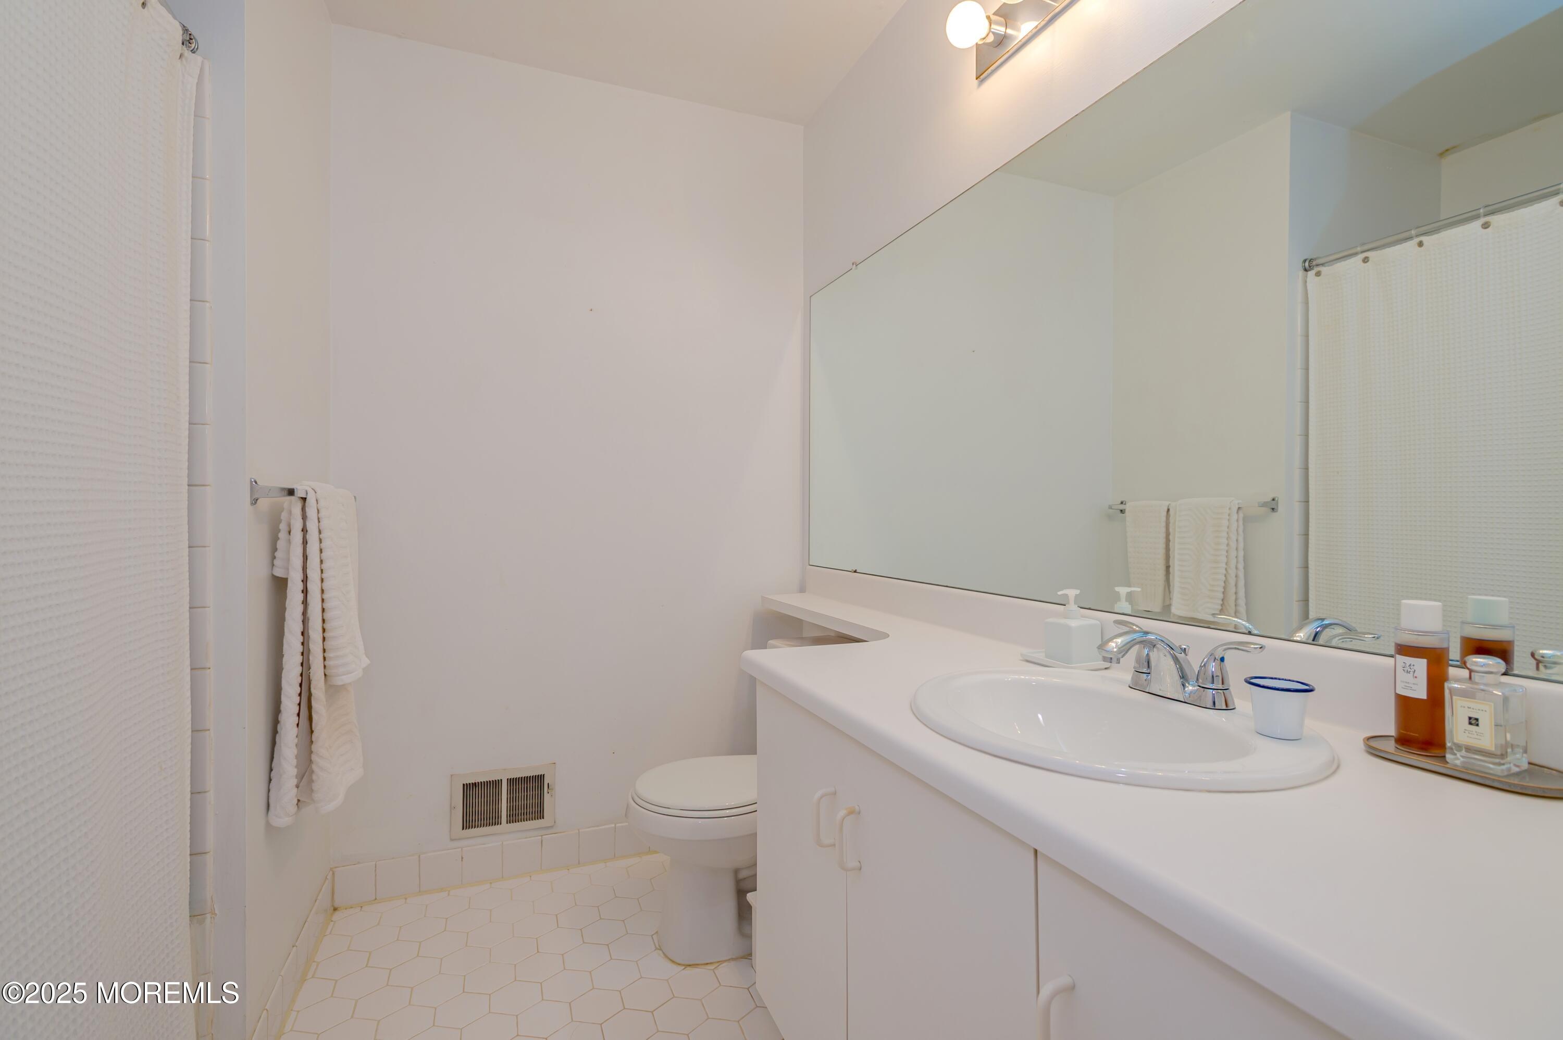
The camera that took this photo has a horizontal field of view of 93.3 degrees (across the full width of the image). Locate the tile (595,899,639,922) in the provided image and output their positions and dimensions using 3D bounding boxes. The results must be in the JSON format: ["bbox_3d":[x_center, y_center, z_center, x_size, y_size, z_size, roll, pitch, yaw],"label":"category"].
[{"bbox_3d":[-0.441,1.069,2.018,0.125,0.008,0.108,0,1,9],"label":"tile"}]

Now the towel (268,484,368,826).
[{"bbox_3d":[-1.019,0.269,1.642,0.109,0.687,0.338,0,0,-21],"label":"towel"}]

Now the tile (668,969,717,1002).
[{"bbox_3d":[-0.203,1.080,1.718,0.108,0.008,0.125,0,1,-21],"label":"tile"}]

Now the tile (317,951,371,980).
[{"bbox_3d":[-1.057,1.074,1.778,0.125,0.008,0.108,0,1,9],"label":"tile"}]

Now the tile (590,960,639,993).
[{"bbox_3d":[-0.382,1.060,1.710,0.107,0.009,0.124,0,0,-21],"label":"tile"}]

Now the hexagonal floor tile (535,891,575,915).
[{"bbox_3d":[-0.630,1.069,2.047,0.125,0.008,0.108,0,1,9],"label":"hexagonal floor tile"}]

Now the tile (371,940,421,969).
[{"bbox_3d":[-0.964,1.083,1.835,0.108,0.008,0.125,0,1,-21],"label":"tile"}]

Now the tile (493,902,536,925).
[{"bbox_3d":[-0.722,1.059,1.983,0.107,0.009,0.124,0,0,-21],"label":"tile"}]

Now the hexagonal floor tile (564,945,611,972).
[{"bbox_3d":[-0.480,1.080,1.817,0.108,0.008,0.125,0,1,-21],"label":"hexagonal floor tile"}]

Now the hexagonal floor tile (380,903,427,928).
[{"bbox_3d":[-1.033,1.081,2.014,0.108,0.008,0.125,0,1,-21],"label":"hexagonal floor tile"}]

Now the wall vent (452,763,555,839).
[{"bbox_3d":[-0.824,0.838,2.193,0.290,0.194,0.012,0,1,-21],"label":"wall vent"}]

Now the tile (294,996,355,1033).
[{"bbox_3d":[-0.975,1.064,1.581,0.107,0.009,0.124,0,0,-21],"label":"tile"}]

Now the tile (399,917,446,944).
[{"bbox_3d":[-0.925,1.061,1.904,0.107,0.009,0.124,0,0,-21],"label":"tile"}]

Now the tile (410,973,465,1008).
[{"bbox_3d":[-0.772,1.062,1.660,0.107,0.009,0.124,0,0,-21],"label":"tile"}]

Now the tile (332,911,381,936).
[{"bbox_3d":[-1.112,1.062,1.933,0.107,0.009,0.124,0,0,-21],"label":"tile"}]

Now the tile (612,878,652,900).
[{"bbox_3d":[-0.430,1.075,2.146,0.108,0.008,0.125,0,1,-21],"label":"tile"}]

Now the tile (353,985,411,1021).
[{"bbox_3d":[-0.874,1.063,1.620,0.107,0.009,0.124,0,0,-21],"label":"tile"}]

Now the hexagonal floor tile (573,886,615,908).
[{"bbox_3d":[-0.527,1.069,2.087,0.125,0.008,0.108,0,1,9],"label":"hexagonal floor tile"}]

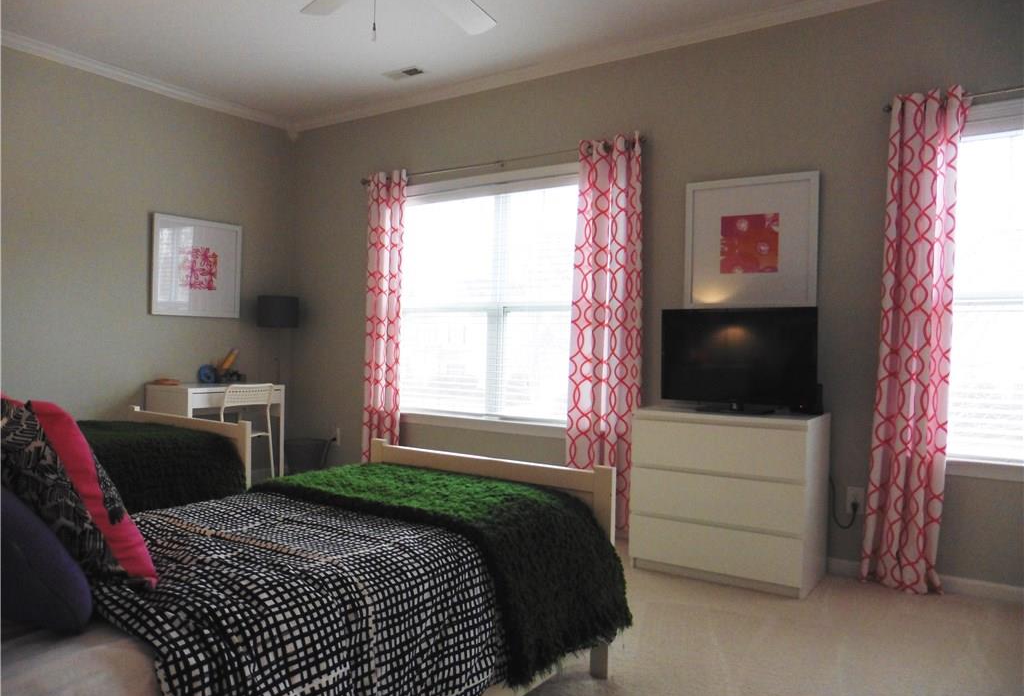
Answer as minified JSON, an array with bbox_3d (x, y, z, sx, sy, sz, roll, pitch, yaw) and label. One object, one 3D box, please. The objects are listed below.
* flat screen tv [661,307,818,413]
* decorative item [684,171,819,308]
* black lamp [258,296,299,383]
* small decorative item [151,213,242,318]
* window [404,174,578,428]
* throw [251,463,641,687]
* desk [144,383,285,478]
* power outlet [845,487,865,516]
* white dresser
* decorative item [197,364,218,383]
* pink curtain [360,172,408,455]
[{"bbox_3d":[1.062,0.059,3.396,0.735,0.490,0.180,1,0,34],"label":"flat screen tv"},{"bbox_3d":[1.215,-0.532,3.643,0.670,0.670,0.035,1,0,34],"label":"decorative item"},{"bbox_3d":[-1.766,0.330,5.348,0.290,1.410,0.290,1,0,34],"label":"black lamp"},{"bbox_3d":[-2.190,-0.557,4.965,0.035,0.670,0.665,1,0,34],"label":"small decorative item"},{"bbox_3d":[-0.149,-0.296,4.599,1.600,1.640,0.100,1,0,34],"label":"window"},{"bbox_3d":[-0.327,0.629,2.249,1.200,0.430,0.740,1,0,34],"label":"throw"},{"bbox_3d":[-2.017,0.641,4.846,0.495,0.770,0.730,1,0,34],"label":"desk"},{"bbox_3d":[1.628,0.732,3.364,0.072,0.120,0.015,1,0,34],"label":"power outlet"},{"bbox_3d":[1.051,0.695,3.441,0.800,0.780,0.480,1,0,34],"label":"white dresser"},{"bbox_3d":[-2.085,0.185,4.872,0.100,0.130,0.120,1,0,34],"label":"decorative item"},{"bbox_3d":[-0.916,-0.105,5.005,0.400,2.280,0.110,1,0,34],"label":"pink curtain"}]

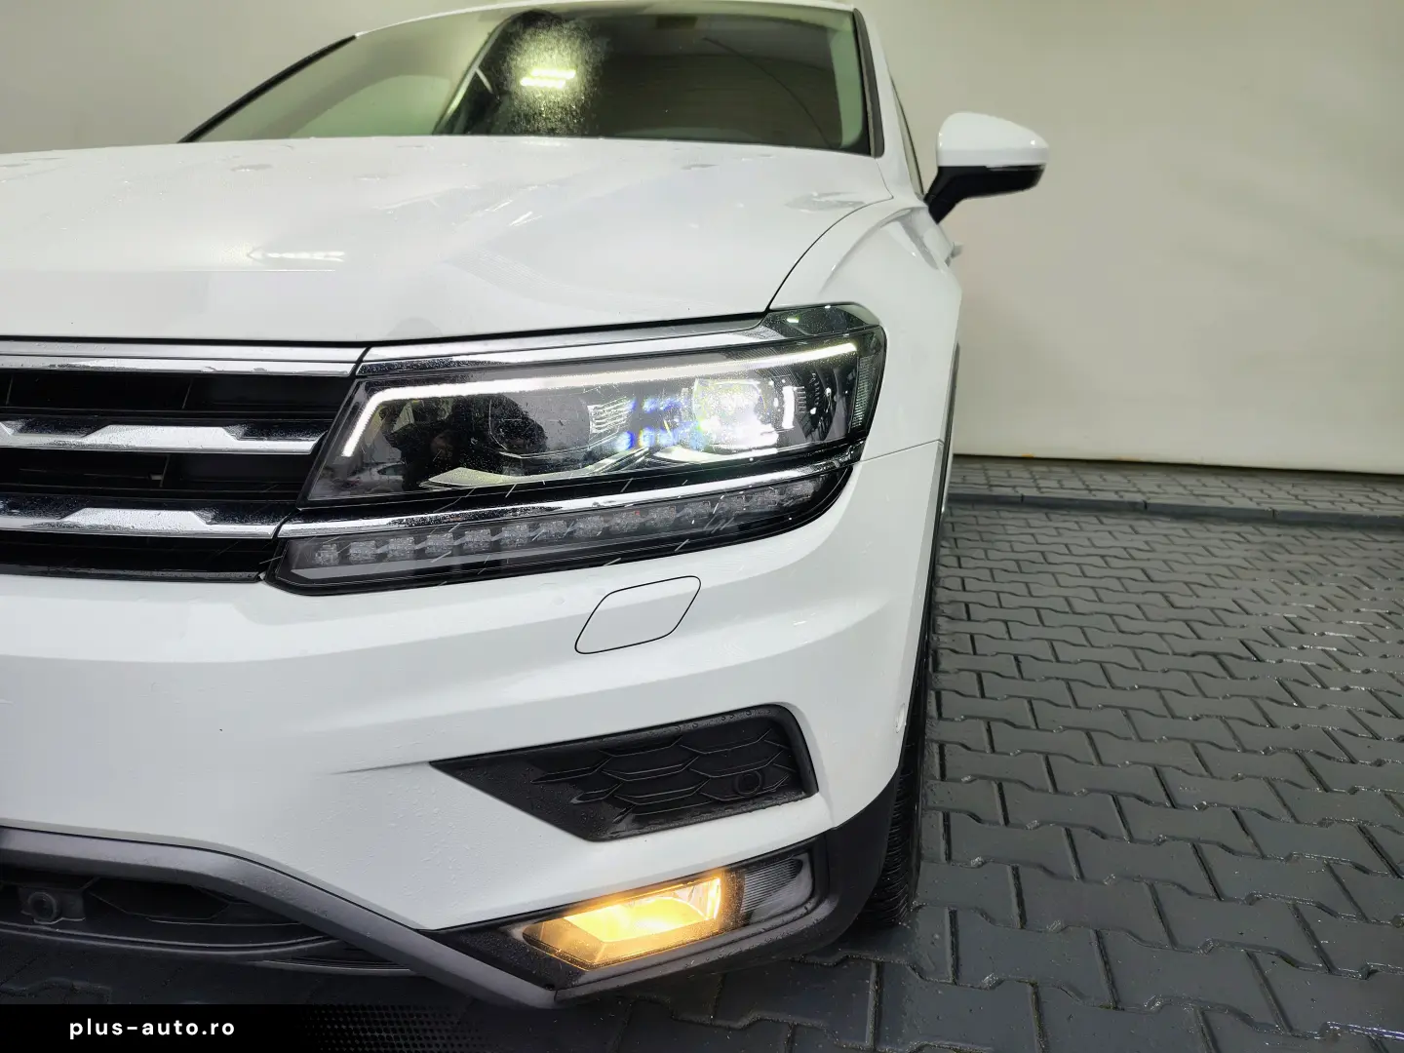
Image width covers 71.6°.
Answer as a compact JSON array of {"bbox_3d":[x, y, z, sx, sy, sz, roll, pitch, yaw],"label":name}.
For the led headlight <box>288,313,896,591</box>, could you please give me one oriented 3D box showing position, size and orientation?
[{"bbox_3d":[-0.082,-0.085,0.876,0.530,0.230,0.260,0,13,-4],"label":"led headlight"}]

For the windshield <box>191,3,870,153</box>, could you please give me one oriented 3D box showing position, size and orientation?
[{"bbox_3d":[-0.354,-0.935,2.071,1.460,0.130,0.920,4,47,13],"label":"windshield"}]

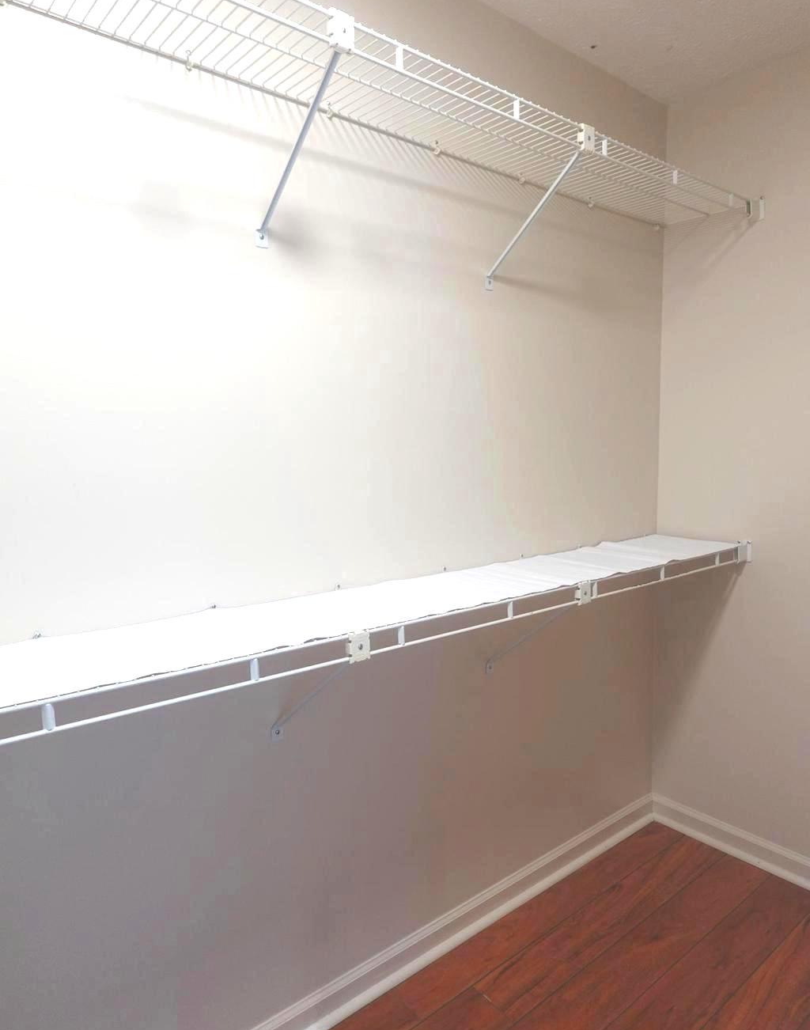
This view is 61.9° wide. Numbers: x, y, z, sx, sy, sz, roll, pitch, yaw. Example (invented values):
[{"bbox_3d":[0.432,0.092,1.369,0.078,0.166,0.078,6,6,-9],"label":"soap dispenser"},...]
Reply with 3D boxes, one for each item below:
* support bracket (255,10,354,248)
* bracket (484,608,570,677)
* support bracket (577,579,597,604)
[{"bbox_3d":[-0.194,-0.670,1.215,0.045,0.294,0.313,-5,7,-39],"label":"support bracket"},{"bbox_3d":[0.325,0.321,1.733,0.031,0.256,0.292,-5,7,-39],"label":"bracket"},{"bbox_3d":[0.422,0.185,1.601,0.044,0.055,0.024,-5,7,-39],"label":"support bracket"}]

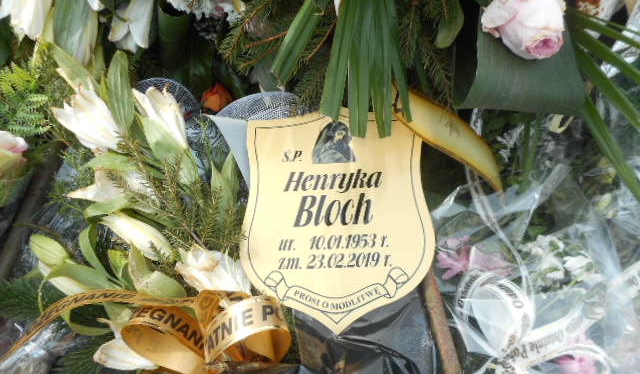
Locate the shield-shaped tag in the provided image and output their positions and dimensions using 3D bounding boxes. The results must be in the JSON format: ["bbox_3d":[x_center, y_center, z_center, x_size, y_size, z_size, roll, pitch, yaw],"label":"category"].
[{"bbox_3d":[0.019,0.041,0.500,0.208,0.252,0.012,-1,20,0],"label":"shield-shaped tag"}]

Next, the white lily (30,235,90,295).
[{"bbox_3d":[-0.309,0.093,0.550,0.045,0.090,0.045,-42,24,10],"label":"white lily"}]

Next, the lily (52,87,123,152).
[{"bbox_3d":[-0.267,-0.077,0.530,0.060,0.090,0.065,-44,27,7],"label":"lily"}]

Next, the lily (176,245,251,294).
[{"bbox_3d":[-0.116,0.091,0.510,0.085,0.055,0.060,22,10,-34],"label":"lily"}]

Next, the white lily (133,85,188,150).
[{"bbox_3d":[-0.183,-0.080,0.530,0.050,0.090,0.055,-30,27,2],"label":"white lily"}]

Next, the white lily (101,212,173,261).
[{"bbox_3d":[-0.214,0.058,0.540,0.095,0.035,0.035,30,19,-18],"label":"white lily"}]

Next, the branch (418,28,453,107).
[{"bbox_3d":[0.132,-0.137,0.530,0.035,0.095,0.025,-20,-15,-6],"label":"branch"}]

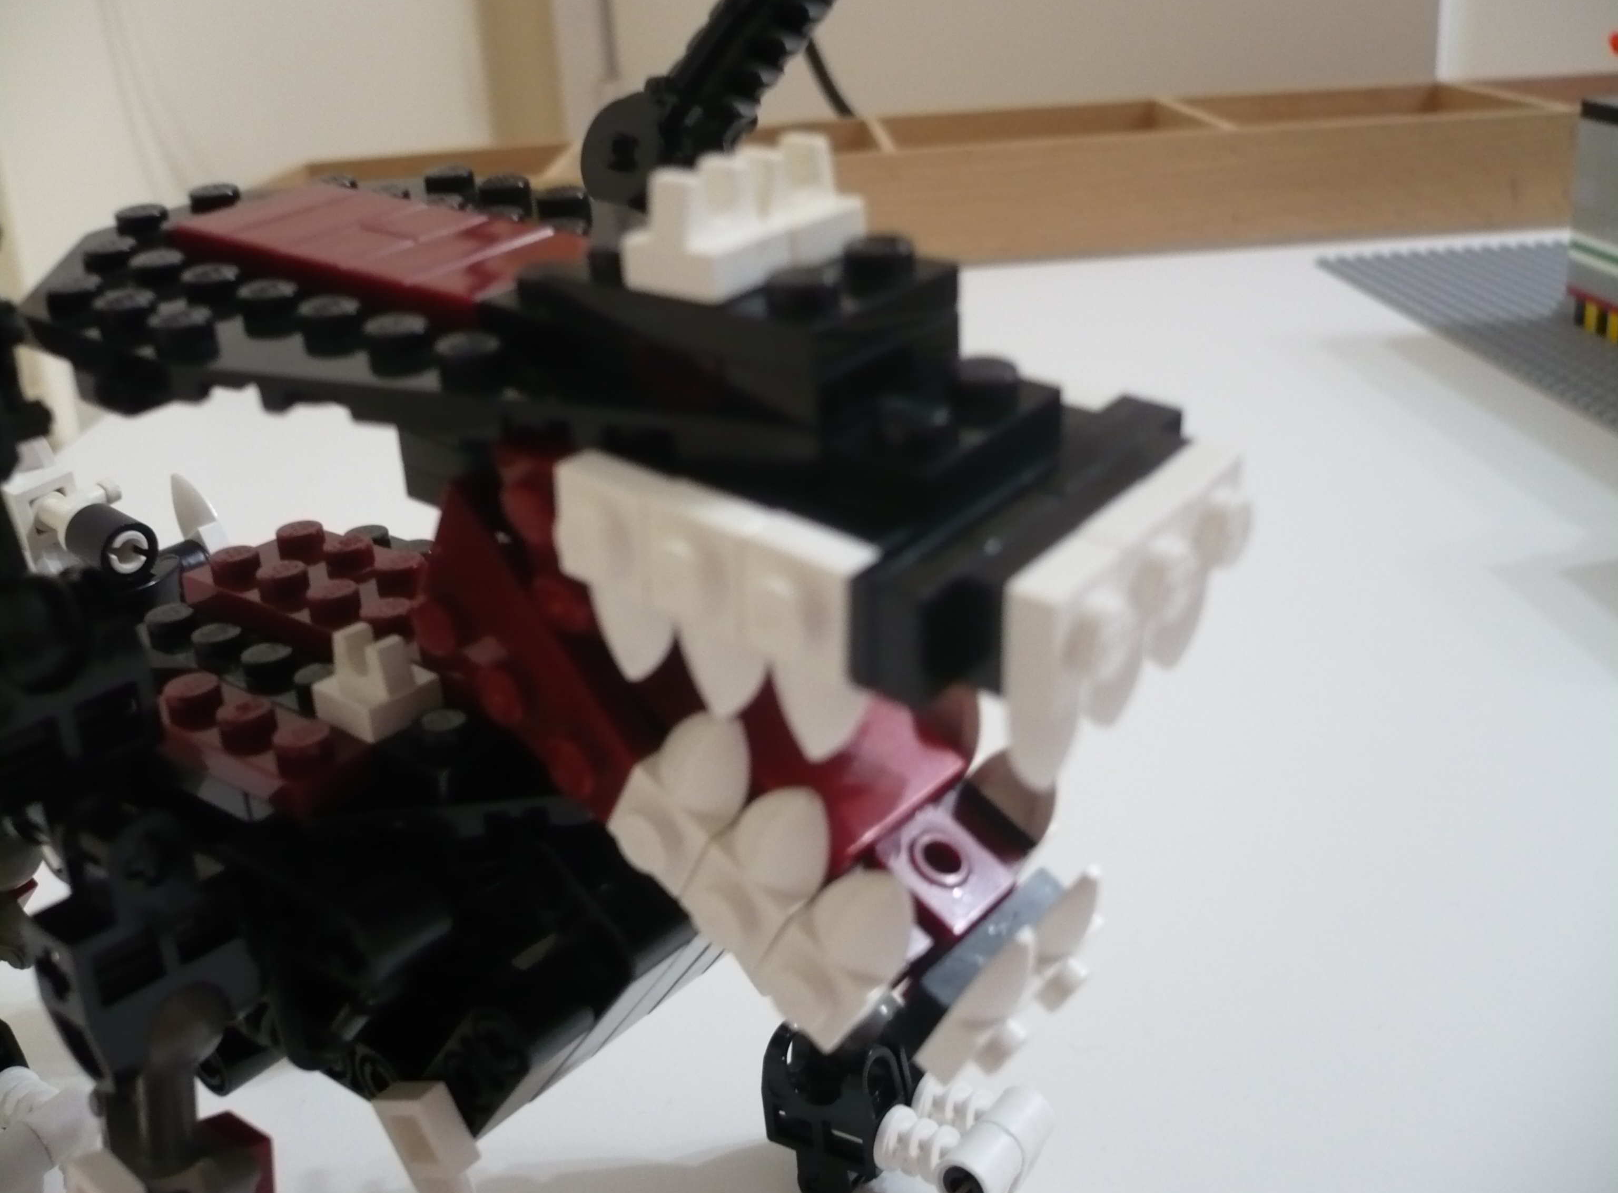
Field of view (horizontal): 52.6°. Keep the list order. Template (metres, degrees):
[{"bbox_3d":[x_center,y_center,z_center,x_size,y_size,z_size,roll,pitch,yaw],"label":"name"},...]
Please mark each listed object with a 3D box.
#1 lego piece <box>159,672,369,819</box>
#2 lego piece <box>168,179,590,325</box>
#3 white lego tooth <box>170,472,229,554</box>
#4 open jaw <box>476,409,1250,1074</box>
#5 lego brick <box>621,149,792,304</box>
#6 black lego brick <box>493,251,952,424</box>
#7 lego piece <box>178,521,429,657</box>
[{"bbox_3d":[-0.049,0.012,0.143,0.024,0.005,0.008,16,31,35],"label":"lego piece"},{"bbox_3d":[-0.035,-0.029,0.138,0.040,0.003,0.016,18,34,35],"label":"lego piece"},{"bbox_3d":[-0.068,-0.008,0.186,0.005,0.015,0.008,-30,-4,-45],"label":"white lego tooth"},{"bbox_3d":[0.006,0.008,0.120,0.046,0.049,0.037,18,34,35],"label":"open jaw"},{"bbox_3d":[-0.007,-0.024,0.109,0.008,0.007,0.008,18,34,35],"label":"lego brick"},{"bbox_3d":[-0.007,-0.021,0.116,0.031,0.008,0.016,18,34,35],"label":"black lego brick"},{"bbox_3d":[-0.046,-0.001,0.163,0.032,0.005,0.016,16,31,35],"label":"lego piece"}]

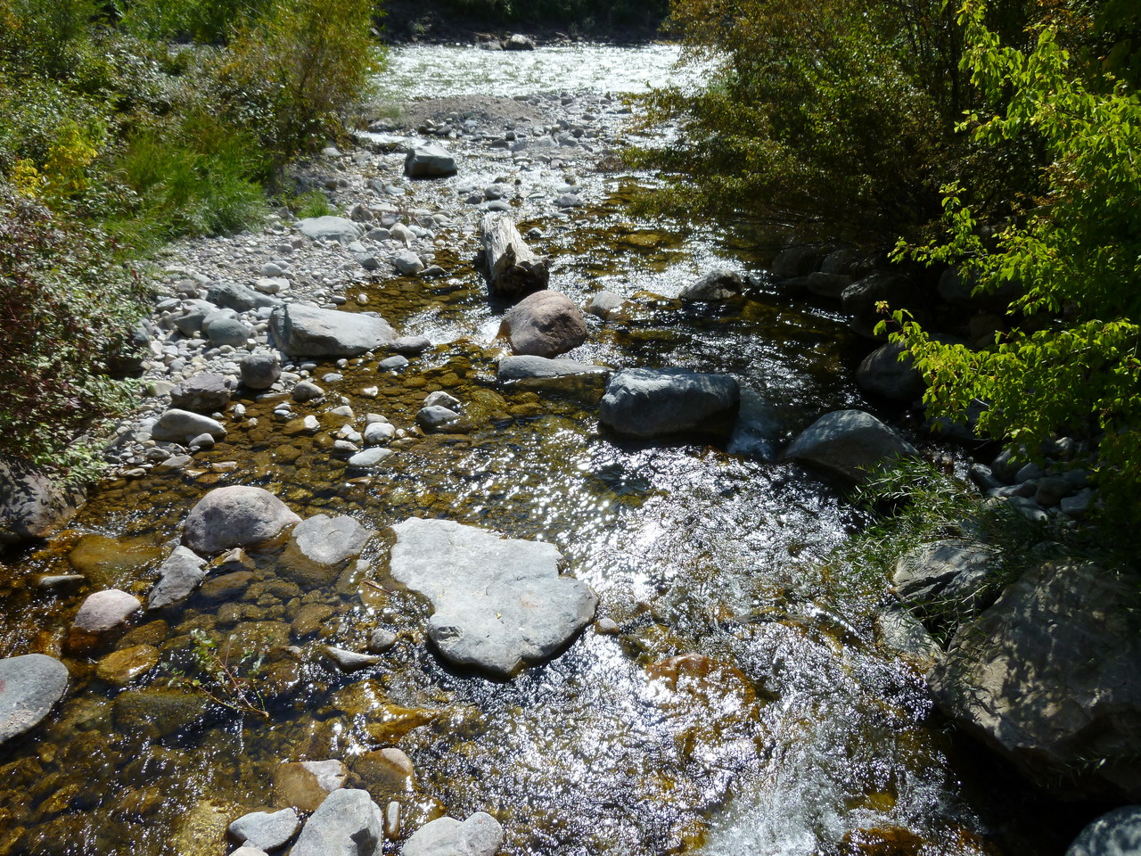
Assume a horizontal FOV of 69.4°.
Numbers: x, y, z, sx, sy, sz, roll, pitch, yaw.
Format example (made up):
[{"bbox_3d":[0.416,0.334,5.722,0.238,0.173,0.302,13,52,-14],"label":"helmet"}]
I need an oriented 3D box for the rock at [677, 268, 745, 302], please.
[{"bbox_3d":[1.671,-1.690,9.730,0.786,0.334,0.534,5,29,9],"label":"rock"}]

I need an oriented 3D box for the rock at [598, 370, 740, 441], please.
[{"bbox_3d":[0.792,-0.198,6.586,1.121,0.511,0.617,-2,29,-4],"label":"rock"}]

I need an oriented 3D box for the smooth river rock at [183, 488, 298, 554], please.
[{"bbox_3d":[-2.110,0.590,5.313,0.717,0.339,0.538,0,29,0],"label":"smooth river rock"}]

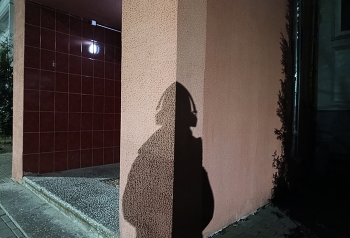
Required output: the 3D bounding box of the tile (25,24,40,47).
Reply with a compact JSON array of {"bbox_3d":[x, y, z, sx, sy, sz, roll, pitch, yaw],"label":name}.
[{"bbox_3d":[-1.997,-1.161,3.256,0.010,0.300,0.200,2,1,43],"label":"tile"}]

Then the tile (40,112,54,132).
[{"bbox_3d":[-1.878,0.045,3.416,0.010,0.300,0.200,2,1,43],"label":"tile"}]

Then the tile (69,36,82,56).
[{"bbox_3d":[-1.577,-1.155,3.698,0.200,0.300,0.010,0,1,-45],"label":"tile"}]

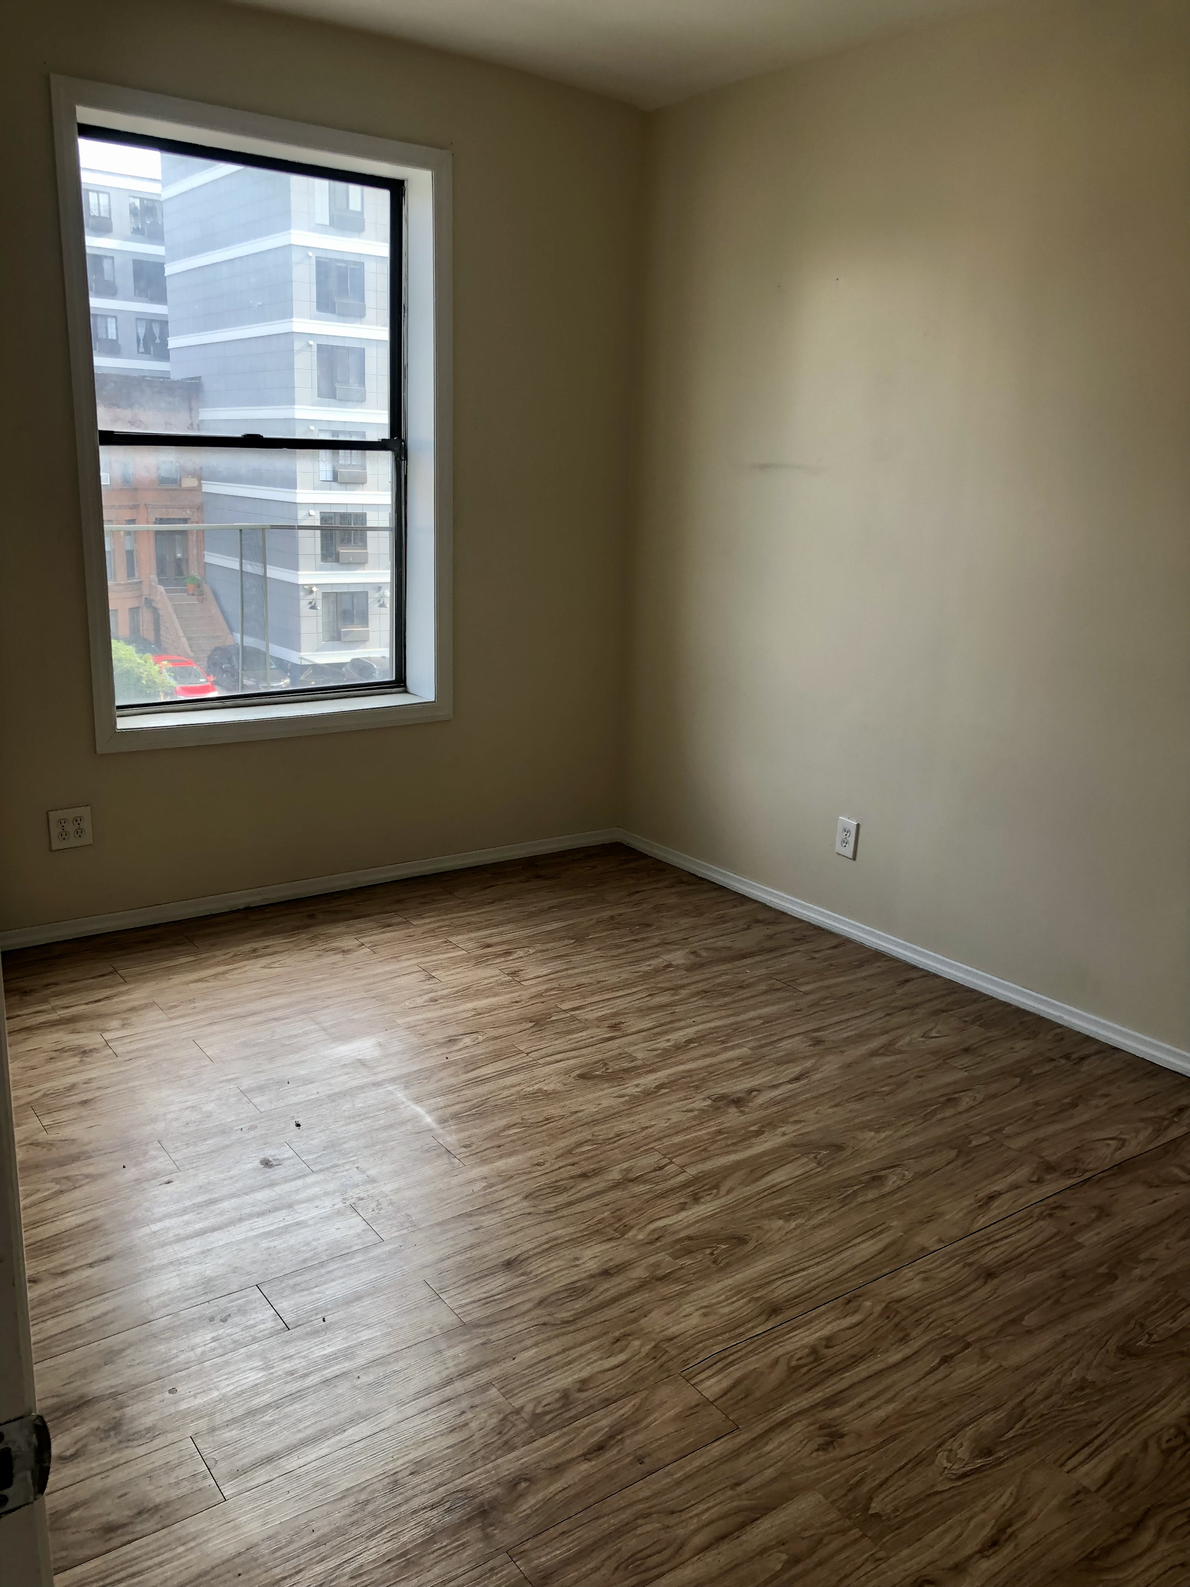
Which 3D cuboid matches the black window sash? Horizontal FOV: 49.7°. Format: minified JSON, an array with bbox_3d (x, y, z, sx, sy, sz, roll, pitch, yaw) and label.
[{"bbox_3d":[-1.095,-1.135,4.149,1.055,1.701,0.089,-8,17,-35],"label":"black window sash"}]

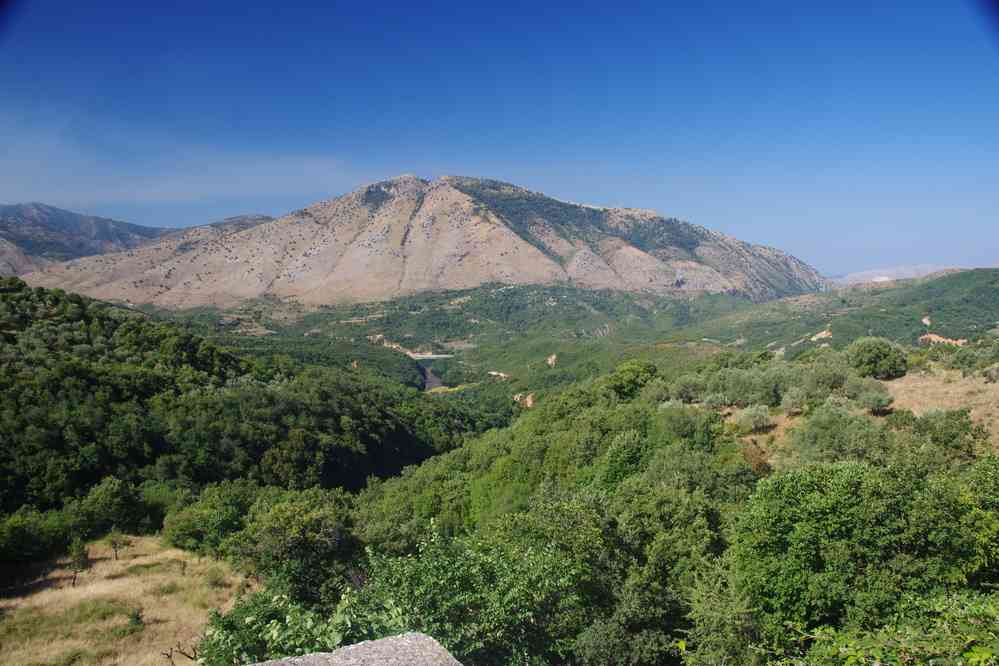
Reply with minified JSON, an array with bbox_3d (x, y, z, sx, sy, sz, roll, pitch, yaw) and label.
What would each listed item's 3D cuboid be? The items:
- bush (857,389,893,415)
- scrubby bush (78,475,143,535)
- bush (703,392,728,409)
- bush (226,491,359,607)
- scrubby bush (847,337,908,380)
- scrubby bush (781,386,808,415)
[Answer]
[{"bbox_3d":[39.753,7.223,79.000,3.720,2.660,3.420,0,3,0],"label":"bush"},{"bbox_3d":[-29.596,13.200,57.000,5.070,4.430,4.660,0,3,0],"label":"scrubby bush"},{"bbox_3d":[25.948,8.109,90.000,3.060,1.860,2.820,0,3,0],"label":"bush"},{"bbox_3d":[-10.272,10.643,37.000,6.680,5.750,6.140,0,3,0],"label":"bush"},{"bbox_3d":[46.418,3.131,92.000,7.460,5.240,6.860,0,3,0],"label":"scrubby bush"},{"bbox_3d":[33.075,7.568,84.000,3.080,3.050,2.830,0,3,0],"label":"scrubby bush"}]

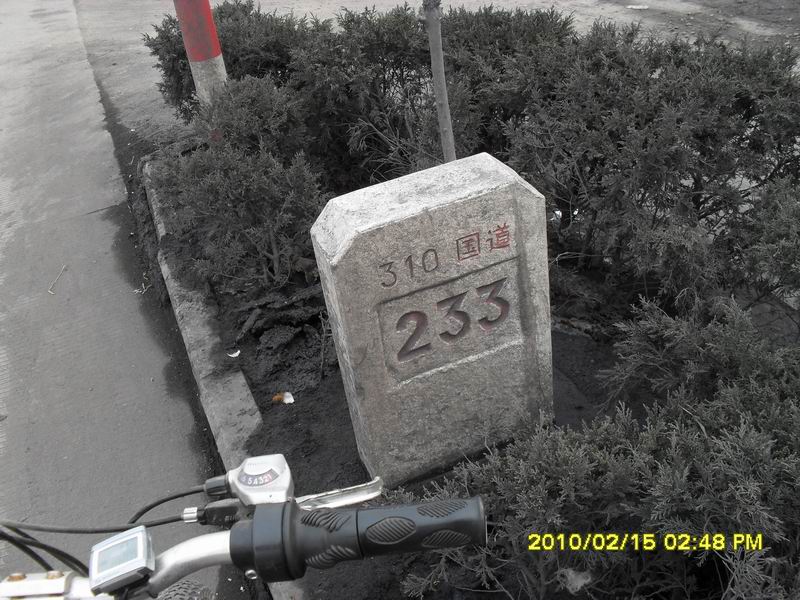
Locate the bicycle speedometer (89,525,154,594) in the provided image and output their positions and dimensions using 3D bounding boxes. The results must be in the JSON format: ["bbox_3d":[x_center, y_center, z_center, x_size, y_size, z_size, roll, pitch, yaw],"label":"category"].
[{"bbox_3d":[-0.199,0.187,0.581,0.042,0.014,0.035,-22,42,-2],"label":"bicycle speedometer"}]

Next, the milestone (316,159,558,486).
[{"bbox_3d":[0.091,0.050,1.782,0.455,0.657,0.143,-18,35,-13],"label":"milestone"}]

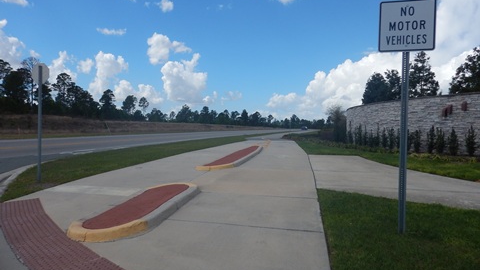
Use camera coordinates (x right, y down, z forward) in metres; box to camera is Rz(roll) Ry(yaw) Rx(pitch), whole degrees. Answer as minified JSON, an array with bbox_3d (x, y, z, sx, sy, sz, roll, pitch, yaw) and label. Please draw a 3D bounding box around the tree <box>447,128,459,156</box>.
[{"bbox_3d":[12.405,0.392,19.387,0.580,1.630,0.580,2,1,17],"label":"tree"}]

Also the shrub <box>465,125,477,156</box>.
[{"bbox_3d":[12.901,0.328,18.586,0.600,1.680,0.600,2,1,17],"label":"shrub"}]

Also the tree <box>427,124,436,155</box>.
[{"bbox_3d":[12.046,0.281,20.886,0.530,1.750,0.530,2,1,17],"label":"tree"}]

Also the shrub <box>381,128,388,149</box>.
[{"bbox_3d":[11.192,0.264,25.686,0.520,1.650,0.520,2,1,17],"label":"shrub"}]

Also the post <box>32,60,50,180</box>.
[{"bbox_3d":[-4.380,-0.264,7.300,0.457,2.600,0.070,2,1,14],"label":"post"}]

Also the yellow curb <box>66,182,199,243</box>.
[{"bbox_3d":[-1.372,1.057,5.190,0.794,0.135,3.308,1,1,7],"label":"yellow curb"}]

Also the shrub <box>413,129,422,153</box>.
[{"bbox_3d":[11.764,0.412,21.987,0.530,1.570,0.530,2,1,17],"label":"shrub"}]

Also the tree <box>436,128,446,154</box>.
[{"bbox_3d":[12.369,0.347,20.387,0.560,1.600,0.560,2,1,17],"label":"tree"}]

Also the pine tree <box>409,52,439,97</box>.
[{"bbox_3d":[17.496,-3.432,32.075,3.600,9.100,3.600,2,1,17],"label":"pine tree"}]

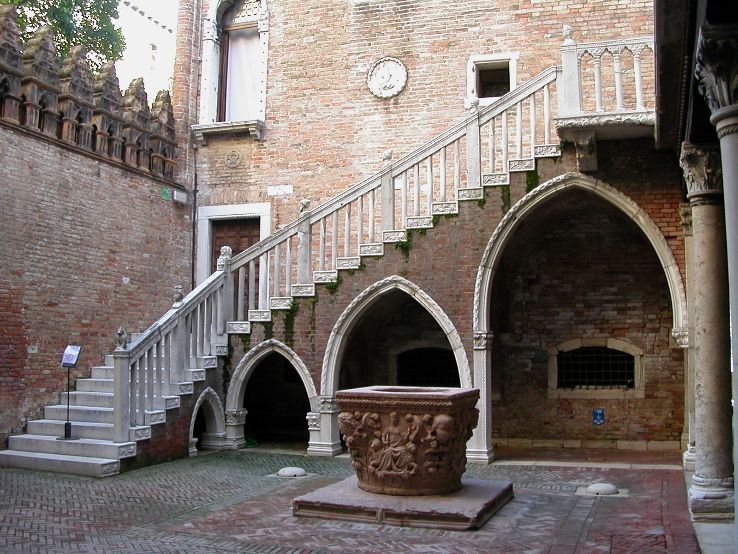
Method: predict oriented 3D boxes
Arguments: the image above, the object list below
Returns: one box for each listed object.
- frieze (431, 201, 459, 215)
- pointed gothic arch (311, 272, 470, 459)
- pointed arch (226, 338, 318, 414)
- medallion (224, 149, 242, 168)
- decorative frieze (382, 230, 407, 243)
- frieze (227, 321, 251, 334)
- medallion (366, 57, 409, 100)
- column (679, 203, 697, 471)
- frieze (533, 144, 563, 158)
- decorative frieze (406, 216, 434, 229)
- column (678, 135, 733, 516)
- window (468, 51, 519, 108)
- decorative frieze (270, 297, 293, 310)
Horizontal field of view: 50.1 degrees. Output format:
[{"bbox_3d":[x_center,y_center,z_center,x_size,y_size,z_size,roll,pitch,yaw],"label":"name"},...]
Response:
[{"bbox_3d":[1.141,-1.054,11.961,0.396,0.189,0.110,-1,-7,15],"label":"frieze"},{"bbox_3d":[0.321,1.233,10.903,2.372,2.526,0.403,-1,-5,18],"label":"pointed gothic arch"},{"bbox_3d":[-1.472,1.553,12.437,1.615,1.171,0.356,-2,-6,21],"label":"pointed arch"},{"bbox_3d":[-2.612,-2.266,15.130,0.355,0.365,0.070,-1,-7,15],"label":"medallion"},{"bbox_3d":[0.361,-0.530,10.542,0.322,0.152,0.080,-1,-5,17],"label":"decorative frieze"},{"bbox_3d":[-2.051,0.813,12.572,0.394,0.179,0.120,-2,-6,21],"label":"frieze"},{"bbox_3d":[0.325,-3.674,14.477,0.777,0.793,0.110,-1,-7,15],"label":"medallion"},{"bbox_3d":[4.484,0.787,10.884,0.436,3.665,0.420,-1,-7,15],"label":"column"},{"bbox_3d":[2.637,-1.867,11.650,0.383,0.194,0.110,-1,-7,15],"label":"frieze"},{"bbox_3d":[0.678,-0.709,10.454,0.322,0.152,0.080,-1,-5,17],"label":"decorative frieze"},{"bbox_3d":[3.117,0.449,7.170,0.506,3.402,0.529,-2,-6,21],"label":"column"},{"bbox_3d":[1.935,-3.051,12.290,0.760,0.780,0.180,-1,-5,17],"label":"window"},{"bbox_3d":[-1.409,0.413,12.482,0.374,0.194,0.110,-1,-7,15],"label":"decorative frieze"}]

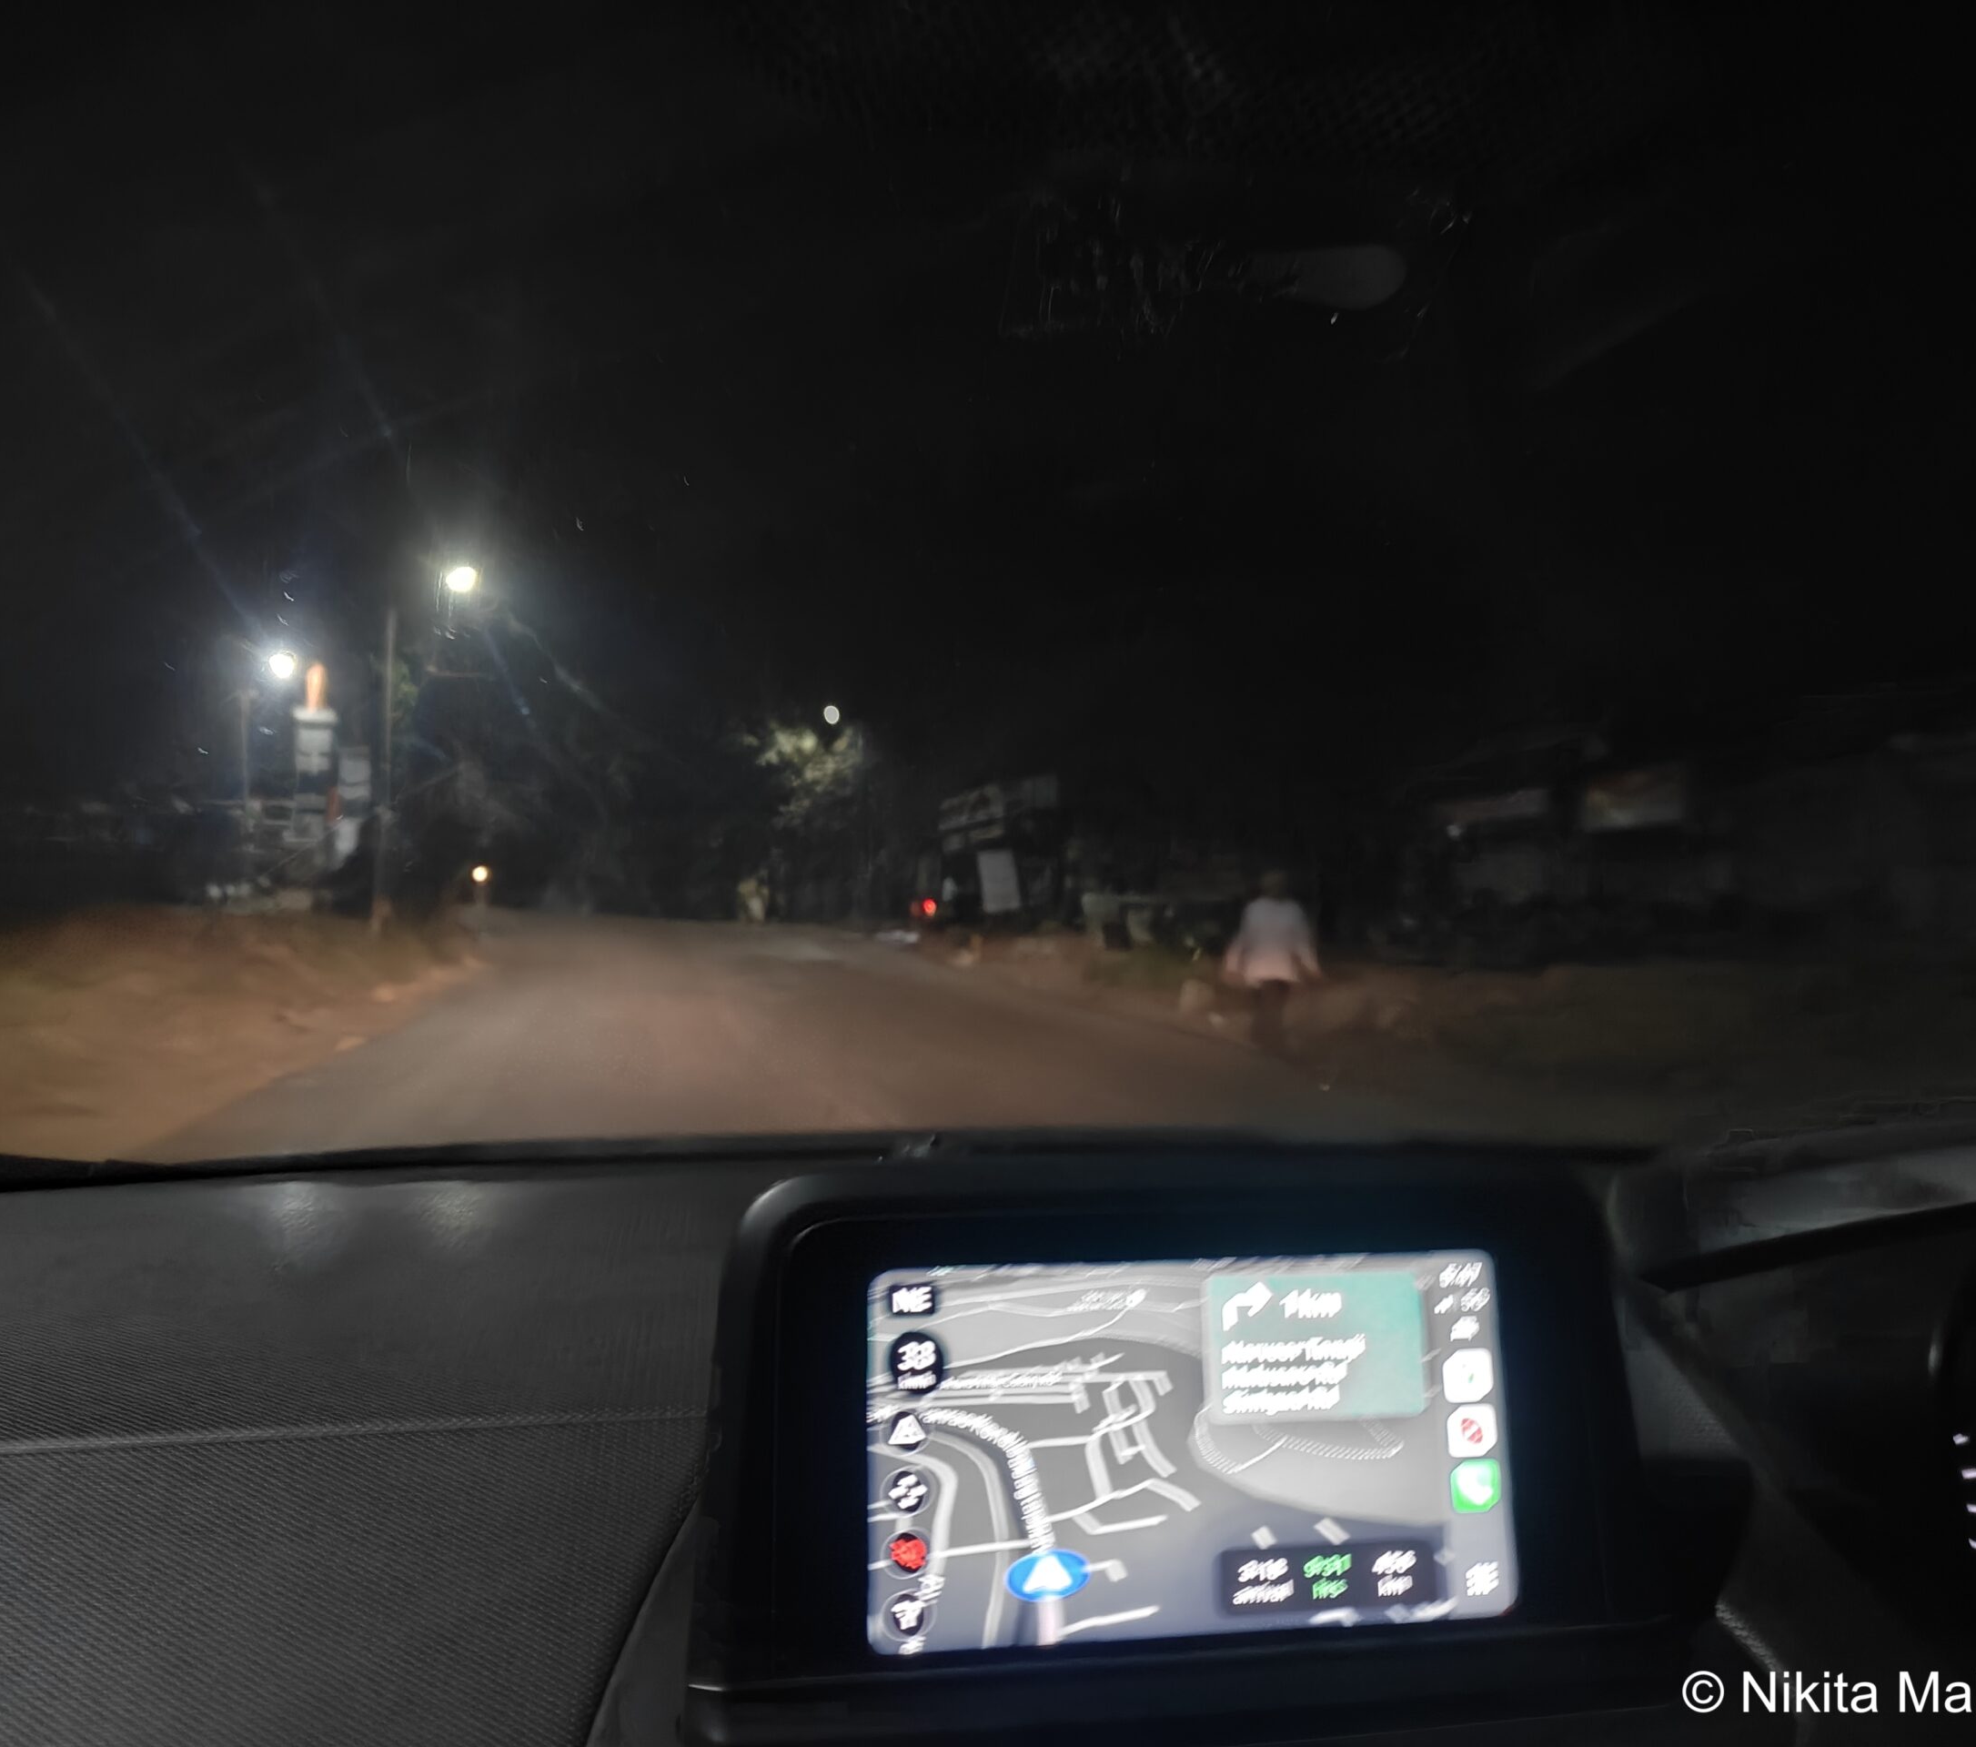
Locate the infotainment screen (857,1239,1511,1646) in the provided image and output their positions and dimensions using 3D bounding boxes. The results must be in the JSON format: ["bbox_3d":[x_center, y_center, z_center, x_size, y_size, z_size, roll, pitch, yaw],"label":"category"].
[{"bbox_3d":[0.055,0.158,0.452,0.177,0.100,0.020,0,-6,-6],"label":"infotainment screen"}]

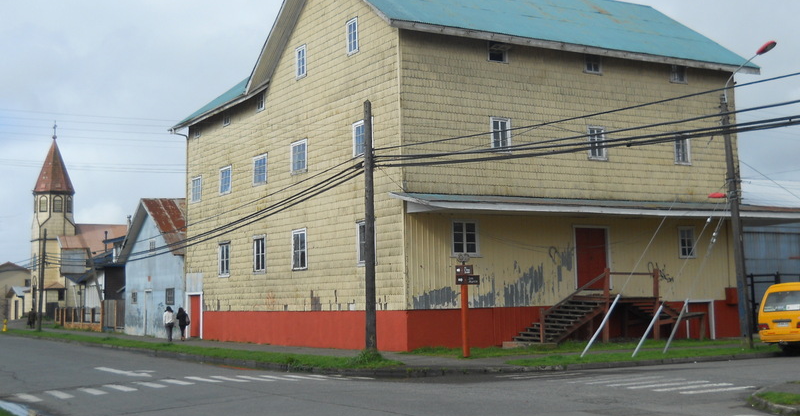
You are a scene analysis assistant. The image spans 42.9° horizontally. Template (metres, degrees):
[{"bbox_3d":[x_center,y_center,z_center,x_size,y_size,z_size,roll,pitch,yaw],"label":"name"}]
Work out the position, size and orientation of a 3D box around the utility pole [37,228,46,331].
[{"bbox_3d":[-25.839,5.218,73.677,0.320,7.410,0.320,4,-6,-30],"label":"utility pole"}]

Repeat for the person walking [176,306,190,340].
[{"bbox_3d":[-10.274,5.532,48.353,0.580,1.620,0.420,2,-6,-30],"label":"person walking"}]

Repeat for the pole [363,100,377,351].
[{"bbox_3d":[-0.919,0.556,30.358,0.320,7.629,0.320,-1,-5,0],"label":"pole"}]

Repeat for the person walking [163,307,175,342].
[{"bbox_3d":[-11.026,5.540,48.421,0.500,1.650,0.380,2,-6,-30],"label":"person walking"}]

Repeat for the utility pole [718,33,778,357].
[{"bbox_3d":[10.932,-0.343,30.764,0.550,9.150,2.100,2,-6,-30],"label":"utility pole"}]

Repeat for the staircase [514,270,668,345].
[{"bbox_3d":[6.258,3.277,33.773,5.500,2.450,1.750,2,-6,-30],"label":"staircase"}]

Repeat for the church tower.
[{"bbox_3d":[-34.337,1.161,100.812,3.700,18.700,3.700,1,-6,-27],"label":"church tower"}]

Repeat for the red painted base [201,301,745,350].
[{"bbox_3d":[1.796,4.857,43.244,14.900,1.390,19.300,2,-6,-30],"label":"red painted base"}]

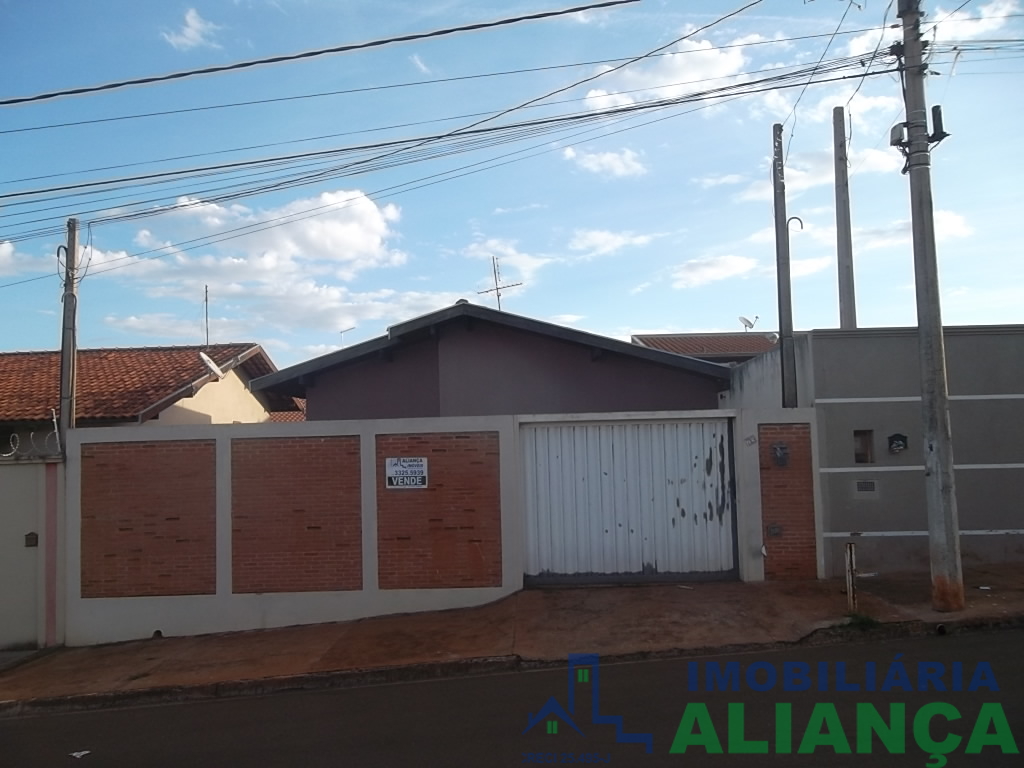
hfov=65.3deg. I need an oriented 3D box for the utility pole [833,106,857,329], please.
[{"bbox_3d":[4.879,-0.715,11.578,0.280,6.751,0.240,-1,-4,1],"label":"utility pole"}]

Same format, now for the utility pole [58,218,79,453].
[{"bbox_3d":[-6.545,0.617,11.752,0.240,6.200,0.230,-1,-4,1],"label":"utility pole"}]

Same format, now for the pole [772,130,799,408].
[{"bbox_3d":[3.959,-0.548,11.487,0.240,6.520,0.230,-2,-4,1],"label":"pole"}]

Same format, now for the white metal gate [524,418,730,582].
[{"bbox_3d":[1.647,1.649,11.269,2.993,2.259,0.080,-2,-4,1],"label":"white metal gate"}]

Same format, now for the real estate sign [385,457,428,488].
[{"bbox_3d":[-1.474,1.255,11.235,0.581,0.430,0.020,-2,-4,1],"label":"real estate sign"}]

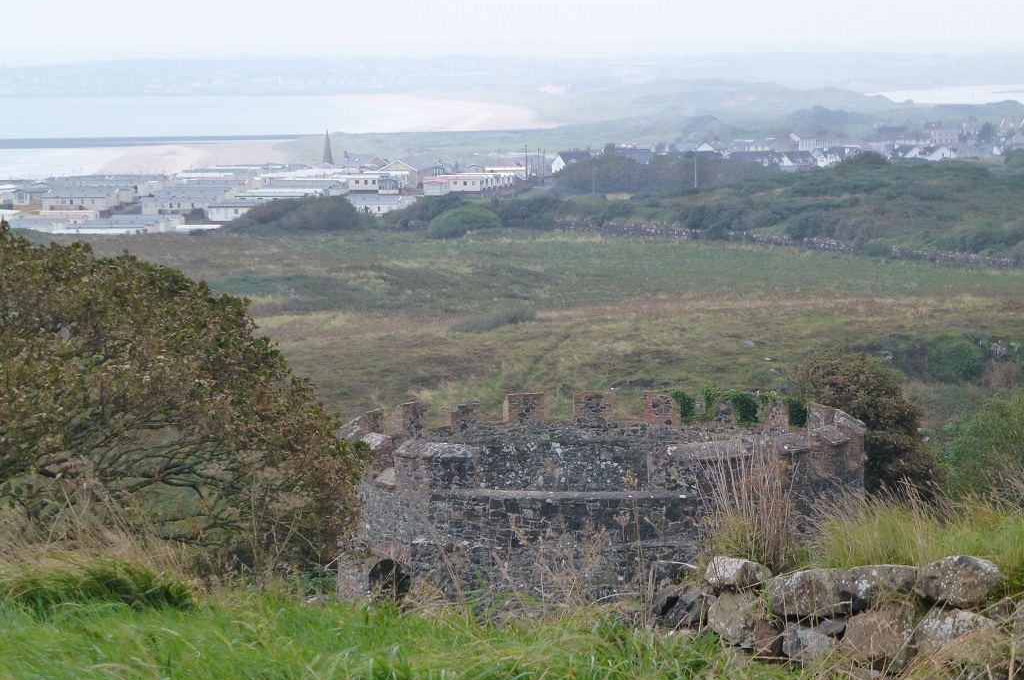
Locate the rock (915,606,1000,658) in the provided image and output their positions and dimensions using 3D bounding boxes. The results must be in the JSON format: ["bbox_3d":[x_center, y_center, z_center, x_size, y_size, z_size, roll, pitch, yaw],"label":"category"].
[{"bbox_3d":[1.984,1.302,13.700,0.383,0.236,0.287,0,5,0],"label":"rock"}]

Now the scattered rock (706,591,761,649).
[{"bbox_3d":[1.022,1.290,14.200,0.249,0.260,0.212,0,5,0],"label":"scattered rock"}]

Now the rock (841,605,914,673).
[{"bbox_3d":[1.451,1.179,12.149,0.292,0.261,0.246,0,5,0],"label":"rock"}]

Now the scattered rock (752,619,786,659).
[{"bbox_3d":[1.188,1.378,14.200,0.157,0.179,0.157,0,5,0],"label":"scattered rock"}]

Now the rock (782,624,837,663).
[{"bbox_3d":[1.191,1.215,12.319,0.216,0.148,0.172,0,5,0],"label":"rock"}]

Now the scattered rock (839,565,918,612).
[{"bbox_3d":[1.477,1.001,12.396,0.322,0.188,0.240,0,5,0],"label":"scattered rock"}]

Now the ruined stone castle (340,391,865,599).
[{"bbox_3d":[1.768,3.287,60.270,10.239,3.500,10.239,0,5,0],"label":"ruined stone castle"}]

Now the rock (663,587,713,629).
[{"bbox_3d":[0.723,1.102,12.674,0.206,0.169,0.184,0,5,0],"label":"rock"}]

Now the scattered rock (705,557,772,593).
[{"bbox_3d":[0.938,0.967,12.681,0.272,0.144,0.203,0,5,0],"label":"scattered rock"}]

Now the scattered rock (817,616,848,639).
[{"bbox_3d":[1.296,1.163,12.444,0.129,0.087,0.110,0,5,0],"label":"scattered rock"}]

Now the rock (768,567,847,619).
[{"bbox_3d":[1.350,1.162,14.100,0.367,0.222,0.293,0,5,0],"label":"rock"}]

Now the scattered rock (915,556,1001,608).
[{"bbox_3d":[1.998,1.088,13.800,0.386,0.226,0.289,0,5,0],"label":"scattered rock"}]

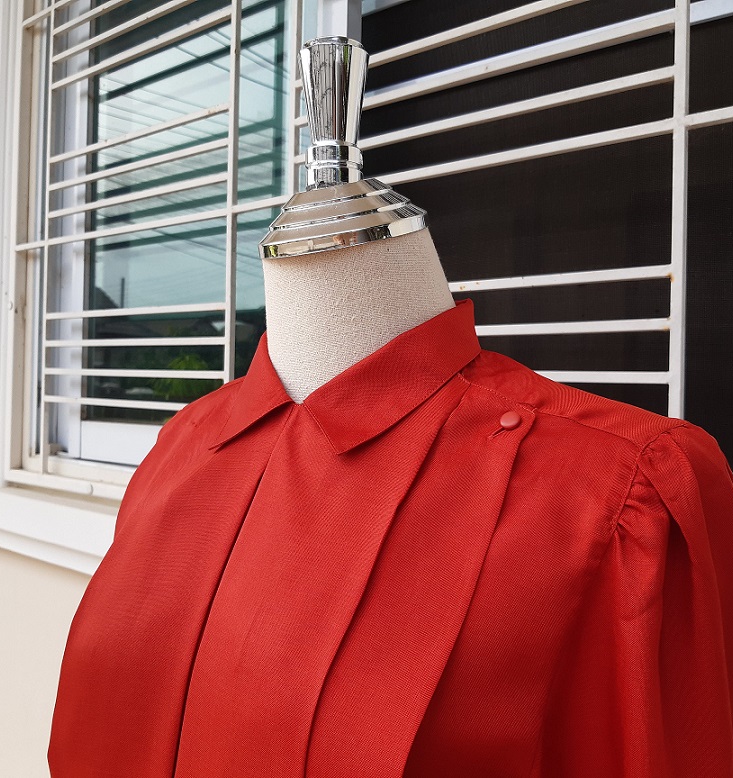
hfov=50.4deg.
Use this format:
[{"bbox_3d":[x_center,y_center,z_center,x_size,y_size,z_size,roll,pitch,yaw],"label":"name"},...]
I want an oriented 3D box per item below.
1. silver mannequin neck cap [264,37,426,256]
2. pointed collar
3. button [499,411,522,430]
[{"bbox_3d":[-0.015,-0.150,0.497,0.107,0.145,0.107,1,0,0],"label":"silver mannequin neck cap"},{"bbox_3d":[-0.005,-0.013,0.497,0.153,0.098,0.160,1,0,33],"label":"pointed collar"},{"bbox_3d":[0.079,0.018,0.430,0.011,0.011,0.004,1,-33,26],"label":"button"}]

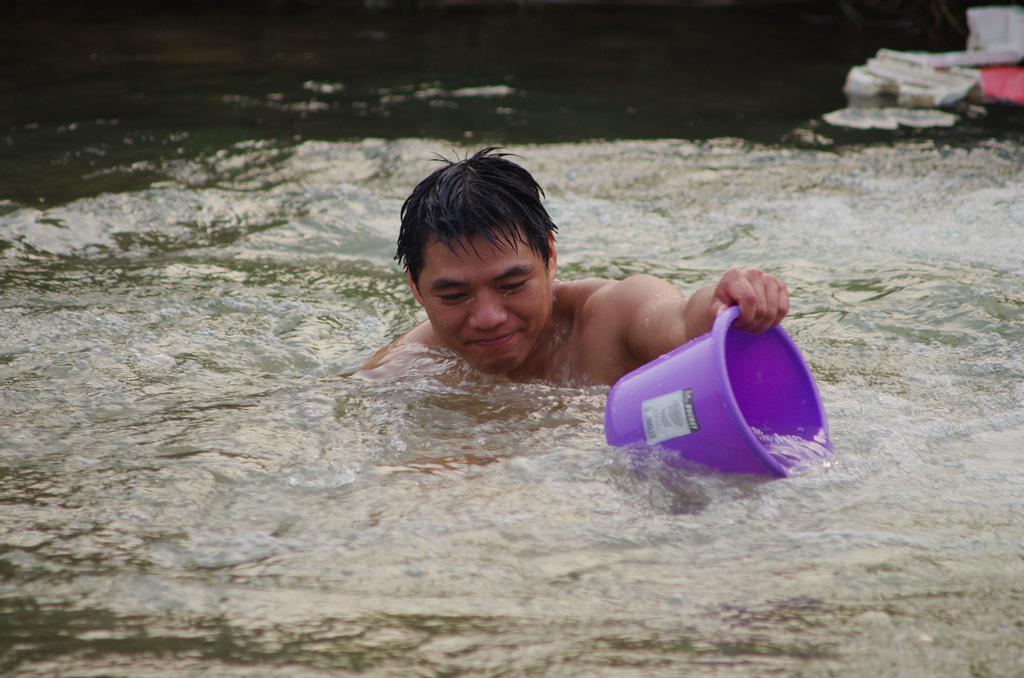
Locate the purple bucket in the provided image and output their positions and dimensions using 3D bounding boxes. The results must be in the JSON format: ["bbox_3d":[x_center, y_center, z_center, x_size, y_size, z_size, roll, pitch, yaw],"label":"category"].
[{"bbox_3d":[0.211,0.089,9.100,0.173,0.206,0.206,-25,1,27],"label":"purple bucket"}]

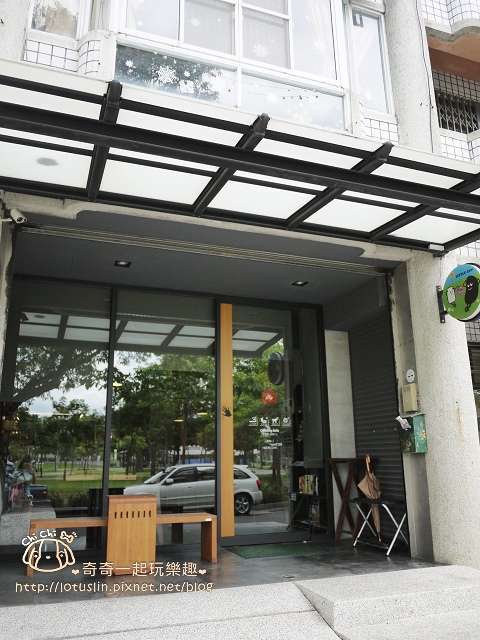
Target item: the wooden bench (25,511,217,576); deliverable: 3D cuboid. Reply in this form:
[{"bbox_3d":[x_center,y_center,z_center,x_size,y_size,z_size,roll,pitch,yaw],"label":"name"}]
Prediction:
[{"bbox_3d":[-1.129,2.192,5.133,1.782,0.445,0.366,5,-16,-19],"label":"wooden bench"}]

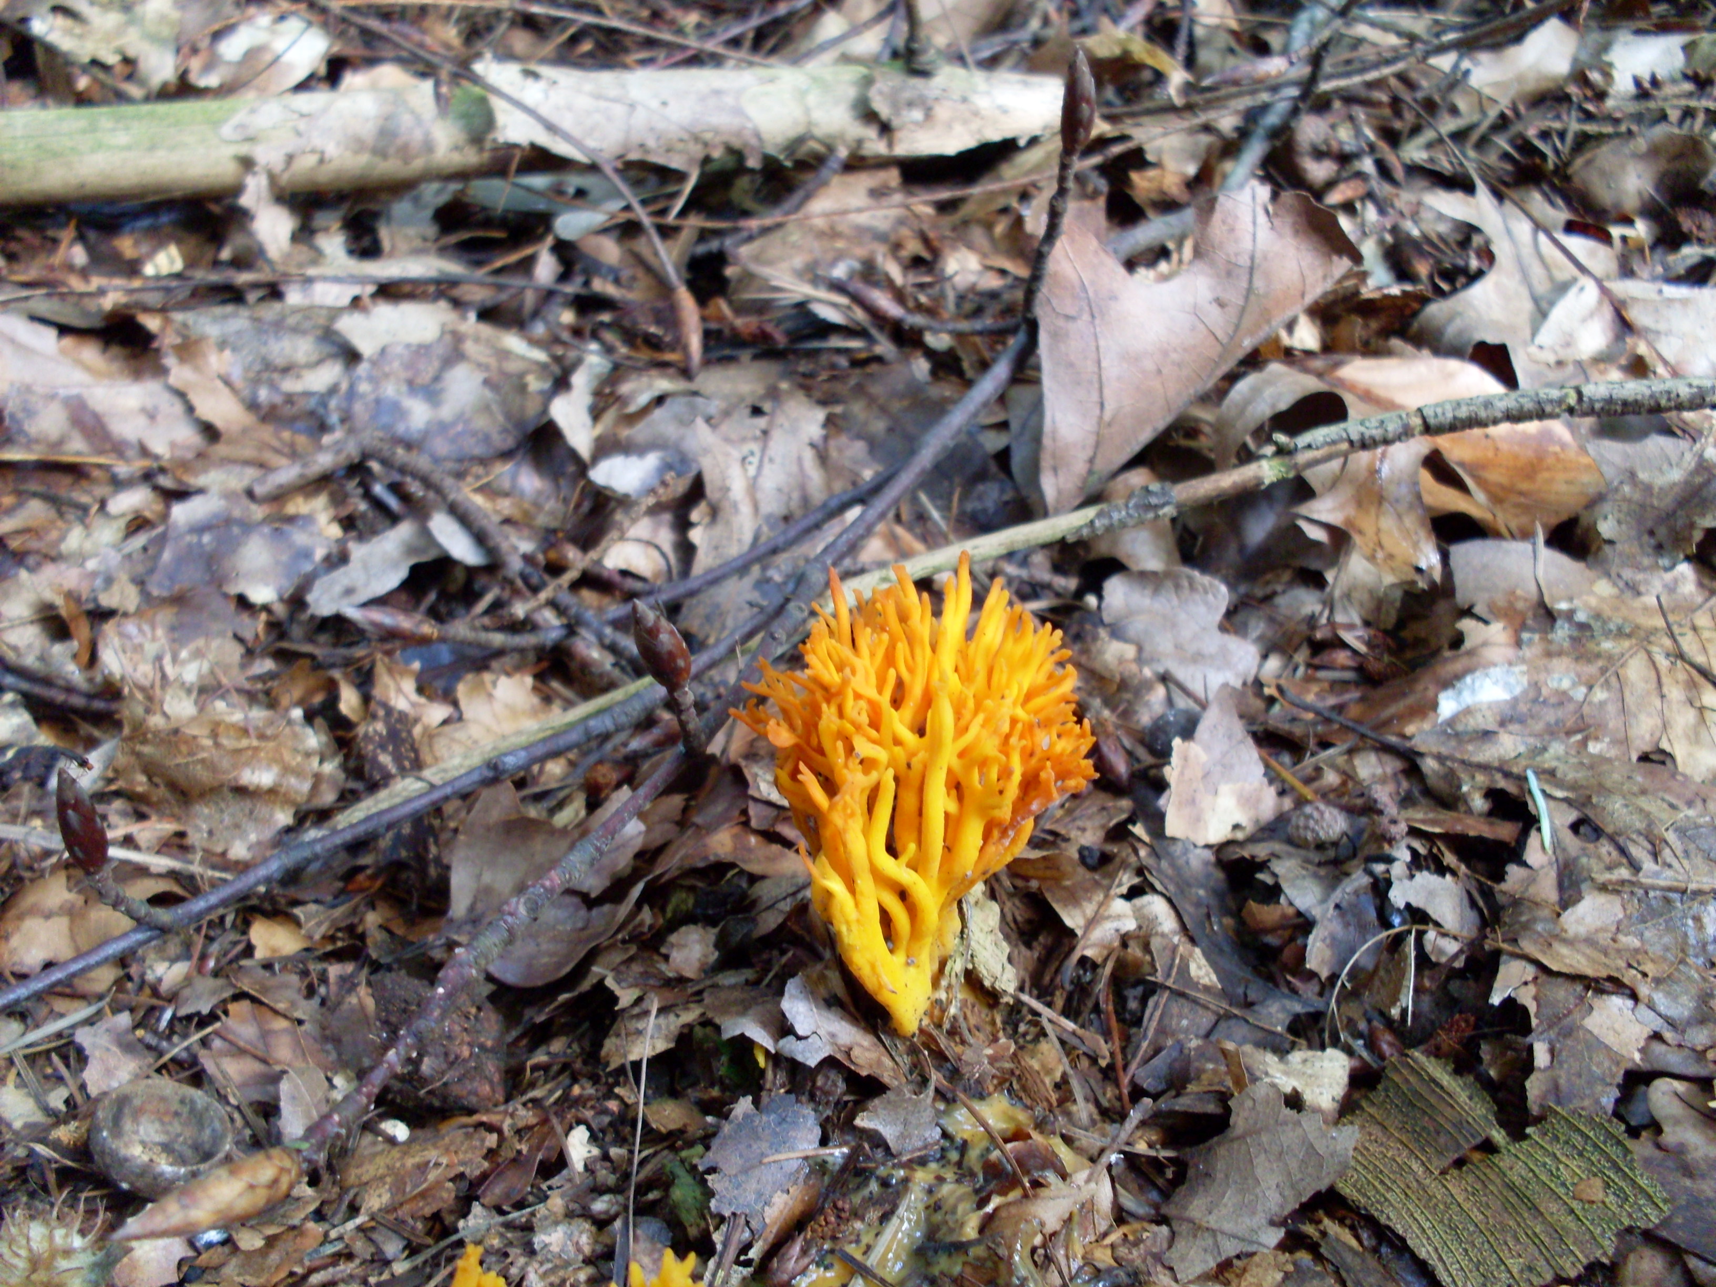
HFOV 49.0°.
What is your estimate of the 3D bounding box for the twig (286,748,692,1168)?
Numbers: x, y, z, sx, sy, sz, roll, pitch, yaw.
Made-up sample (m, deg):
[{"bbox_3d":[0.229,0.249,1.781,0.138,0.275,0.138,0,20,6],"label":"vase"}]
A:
[{"bbox_3d":[-0.045,0.036,0.242,0.007,0.007,0.075,20,47,24],"label":"twig"}]

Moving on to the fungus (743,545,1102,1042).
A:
[{"bbox_3d":[0.007,0.022,0.226,0.042,0.063,0.039,0,37,0],"label":"fungus"}]

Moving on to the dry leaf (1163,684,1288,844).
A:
[{"bbox_3d":[0.050,0.018,0.268,0.017,0.007,0.022,-18,73,-6],"label":"dry leaf"}]

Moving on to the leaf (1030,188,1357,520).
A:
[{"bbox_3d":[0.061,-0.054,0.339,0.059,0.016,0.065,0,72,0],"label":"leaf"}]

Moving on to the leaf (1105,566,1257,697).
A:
[{"bbox_3d":[0.050,-0.002,0.295,0.021,0.007,0.025,-15,58,-10],"label":"leaf"}]

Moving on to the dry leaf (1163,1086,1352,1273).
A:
[{"bbox_3d":[0.044,0.062,0.215,0.014,0.007,0.029,29,52,26],"label":"dry leaf"}]

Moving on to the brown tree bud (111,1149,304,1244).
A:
[{"bbox_3d":[-0.074,0.063,0.215,0.021,0.005,0.005,-19,44,-22],"label":"brown tree bud"}]

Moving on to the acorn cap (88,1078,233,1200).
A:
[{"bbox_3d":[-0.082,0.058,0.221,0.017,0.011,0.017,0,26,0],"label":"acorn cap"}]

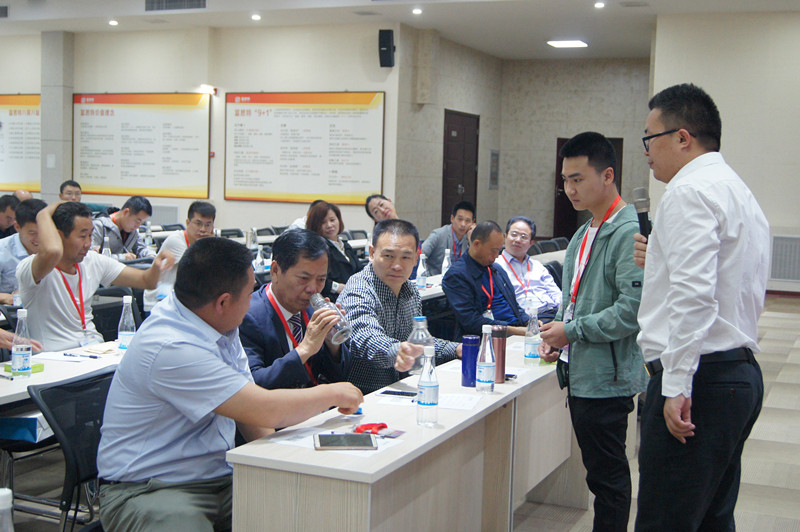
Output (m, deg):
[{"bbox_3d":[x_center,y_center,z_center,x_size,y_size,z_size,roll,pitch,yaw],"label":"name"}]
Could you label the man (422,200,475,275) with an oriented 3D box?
[{"bbox_3d":[0.489,0.179,7.698,0.550,1.330,0.750,-2,6,-39],"label":"man"}]

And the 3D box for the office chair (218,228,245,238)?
[{"bbox_3d":[-1.895,-0.026,12.538,0.580,0.829,0.540,4,5,22],"label":"office chair"}]

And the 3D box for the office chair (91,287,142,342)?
[{"bbox_3d":[-1.306,0.602,4.969,0.570,0.880,0.490,4,5,24],"label":"office chair"}]

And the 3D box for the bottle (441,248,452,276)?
[{"bbox_3d":[0.350,0.003,7.352,0.065,0.228,0.065,4,5,22],"label":"bottle"}]

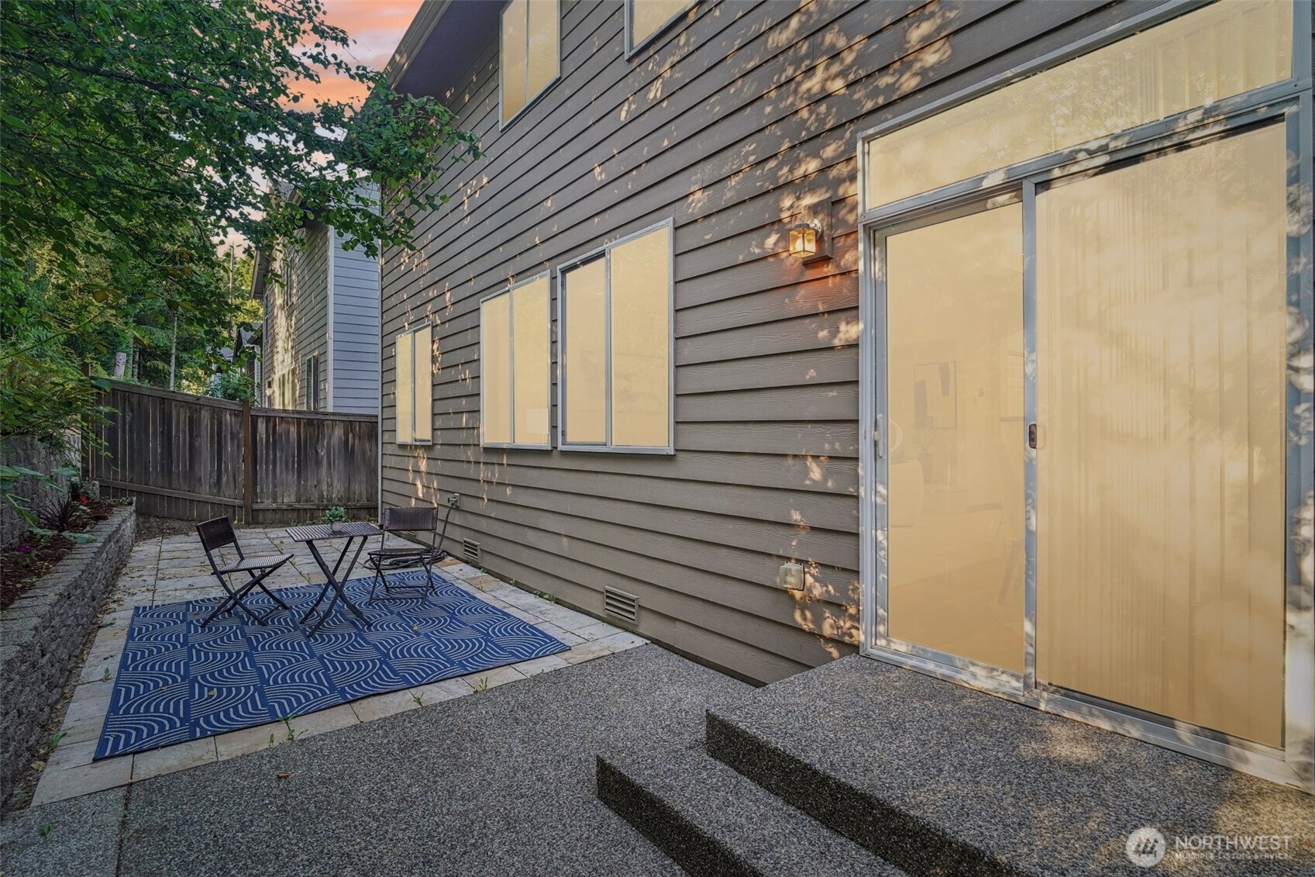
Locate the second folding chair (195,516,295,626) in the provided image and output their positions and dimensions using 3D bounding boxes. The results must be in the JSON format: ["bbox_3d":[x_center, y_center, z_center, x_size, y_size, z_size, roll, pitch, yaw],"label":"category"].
[{"bbox_3d":[-3.289,1.051,4.703,0.520,0.790,0.470,0,0,-13],"label":"second folding chair"}]

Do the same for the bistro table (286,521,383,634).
[{"bbox_3d":[-2.502,1.083,4.538,0.590,0.725,0.600,0,0,-37],"label":"bistro table"}]

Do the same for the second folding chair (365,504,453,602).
[{"bbox_3d":[-2.283,1.046,5.261,0.470,0.790,0.520,0,0,-8],"label":"second folding chair"}]

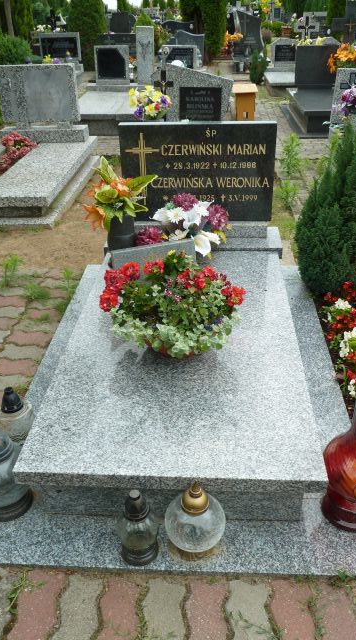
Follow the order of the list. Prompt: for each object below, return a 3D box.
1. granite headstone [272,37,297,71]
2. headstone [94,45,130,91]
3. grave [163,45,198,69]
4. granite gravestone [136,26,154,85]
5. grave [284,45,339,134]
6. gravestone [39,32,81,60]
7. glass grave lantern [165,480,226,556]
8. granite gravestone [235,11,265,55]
[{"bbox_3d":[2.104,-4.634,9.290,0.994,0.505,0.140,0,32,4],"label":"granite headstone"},{"bbox_3d":[-0.901,-3.571,7.511,0.470,0.490,0.120,0,31,4],"label":"headstone"},{"bbox_3d":[0.045,-3.566,7.448,0.480,0.490,0.120,0,31,4],"label":"grave"},{"bbox_3d":[-0.442,-3.679,7.460,0.235,0.710,0.170,0,31,4],"label":"granite gravestone"},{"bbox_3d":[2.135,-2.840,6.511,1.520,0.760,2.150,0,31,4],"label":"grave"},{"bbox_3d":[-2.122,-4.982,9.788,0.740,0.490,0.130,0,31,4],"label":"gravestone"},{"bbox_3d":[0.047,0.520,1.462,0.165,0.260,0.165,0,32,4],"label":"glass grave lantern"},{"bbox_3d":[1.387,-5.554,10.403,0.535,0.787,0.140,-5,32,-4],"label":"granite gravestone"}]

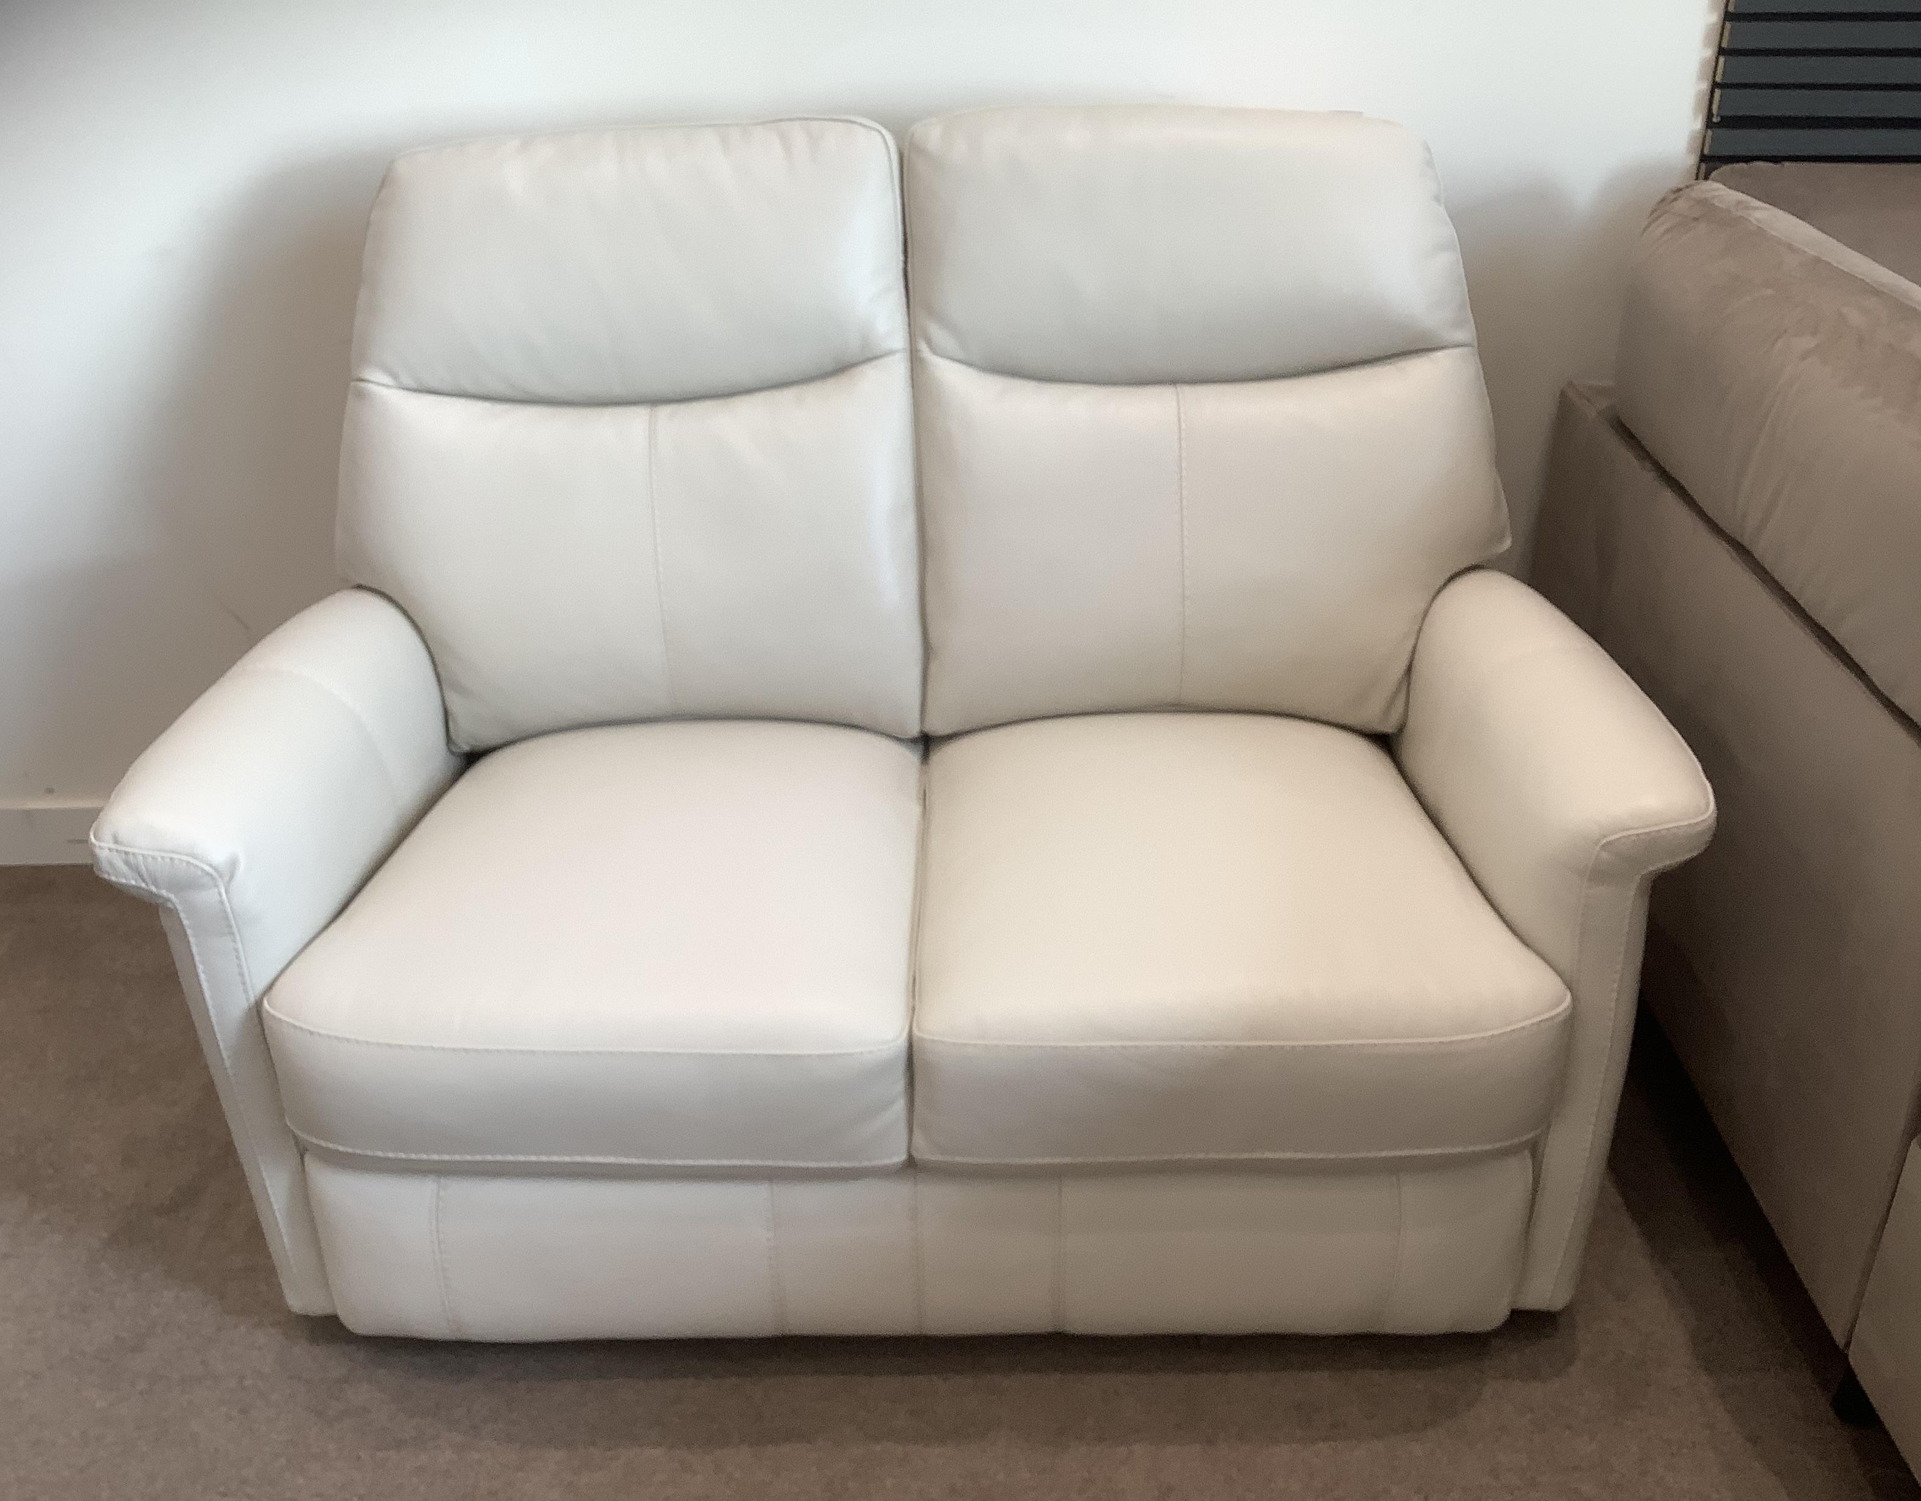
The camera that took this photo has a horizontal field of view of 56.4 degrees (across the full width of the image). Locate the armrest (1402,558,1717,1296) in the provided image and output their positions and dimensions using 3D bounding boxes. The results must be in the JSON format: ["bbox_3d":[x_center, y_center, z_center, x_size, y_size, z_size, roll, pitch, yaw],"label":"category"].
[{"bbox_3d":[0.573,0.129,1.950,0.185,0.600,0.690,-1,29,0],"label":"armrest"}]

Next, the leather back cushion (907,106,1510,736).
[{"bbox_3d":[0.269,-0.353,2.040,0.620,0.670,0.220,-1,10,0],"label":"leather back cushion"}]

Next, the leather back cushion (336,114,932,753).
[{"bbox_3d":[-0.355,-0.348,2.040,0.620,0.670,0.220,-1,10,0],"label":"leather back cushion"}]

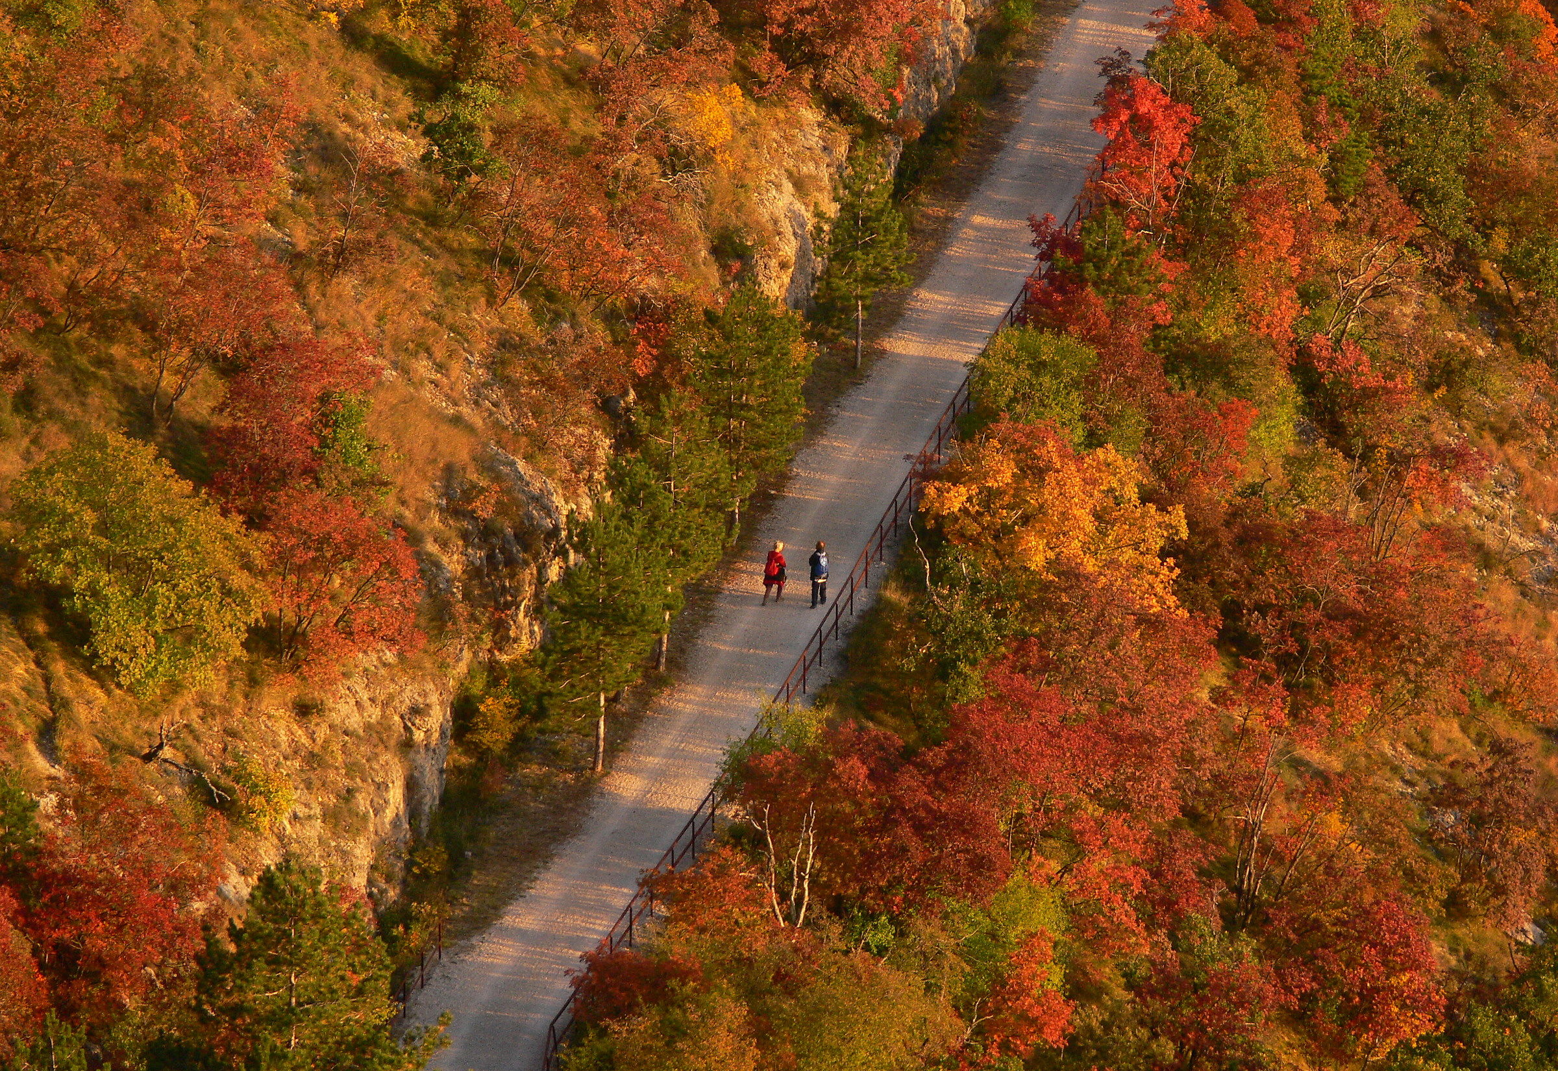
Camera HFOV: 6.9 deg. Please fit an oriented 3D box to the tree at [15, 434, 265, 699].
[{"bbox_3d":[-14.640,0.620,295.500,5.800,6.000,5.400,0,18,0],"label":"tree"}]

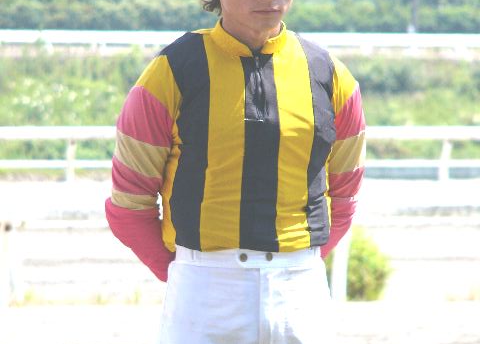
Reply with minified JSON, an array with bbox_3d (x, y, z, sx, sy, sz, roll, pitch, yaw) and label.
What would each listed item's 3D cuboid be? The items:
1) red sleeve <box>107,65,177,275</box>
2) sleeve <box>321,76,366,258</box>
[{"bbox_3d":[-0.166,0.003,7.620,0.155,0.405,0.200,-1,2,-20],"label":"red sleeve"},{"bbox_3d":[0.166,-0.003,7.680,0.125,0.380,0.185,-1,2,-20],"label":"sleeve"}]

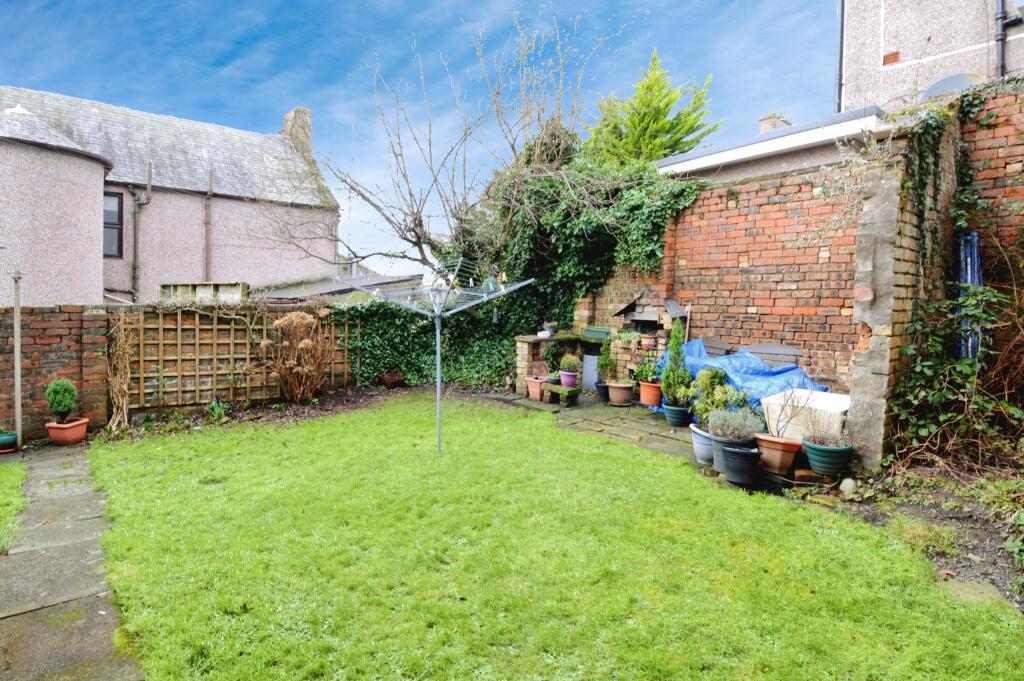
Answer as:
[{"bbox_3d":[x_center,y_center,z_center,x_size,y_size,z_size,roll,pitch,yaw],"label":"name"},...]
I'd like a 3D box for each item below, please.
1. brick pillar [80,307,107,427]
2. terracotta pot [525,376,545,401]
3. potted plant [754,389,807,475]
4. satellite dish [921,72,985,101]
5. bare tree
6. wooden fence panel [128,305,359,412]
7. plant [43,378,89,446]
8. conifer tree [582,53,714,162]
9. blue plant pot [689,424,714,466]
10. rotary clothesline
[{"bbox_3d":[-5.105,0.356,6.255,0.250,1.480,0.270,0,4,-35],"label":"brick pillar"},{"bbox_3d":[0.430,0.769,8.501,0.310,0.360,0.310,4,4,33],"label":"terracotta pot"},{"bbox_3d":[2.744,0.913,5.222,0.440,0.840,0.440,3,3,27],"label":"potted plant"},{"bbox_3d":[5.868,-3.217,6.800,0.720,0.700,0.220,5,4,44],"label":"satellite dish"},{"bbox_3d":[-1.099,-2.201,9.026,6.300,6.500,4.700,2,3,0],"label":"bare tree"},{"bbox_3d":[-3.657,0.198,7.269,2.950,1.300,0.050,0,4,-35],"label":"wooden fence panel"},{"bbox_3d":[-5.050,0.787,5.793,0.320,0.700,0.310,1,3,-14],"label":"plant"},{"bbox_3d":[3.221,-2.703,11.455,3.600,7.600,3.600,2,3,0],"label":"conifer tree"},{"bbox_3d":[2.208,1.145,5.640,0.450,0.370,0.450,3,3,24],"label":"blue plant pot"},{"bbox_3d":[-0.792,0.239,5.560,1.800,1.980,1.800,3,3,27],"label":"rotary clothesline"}]

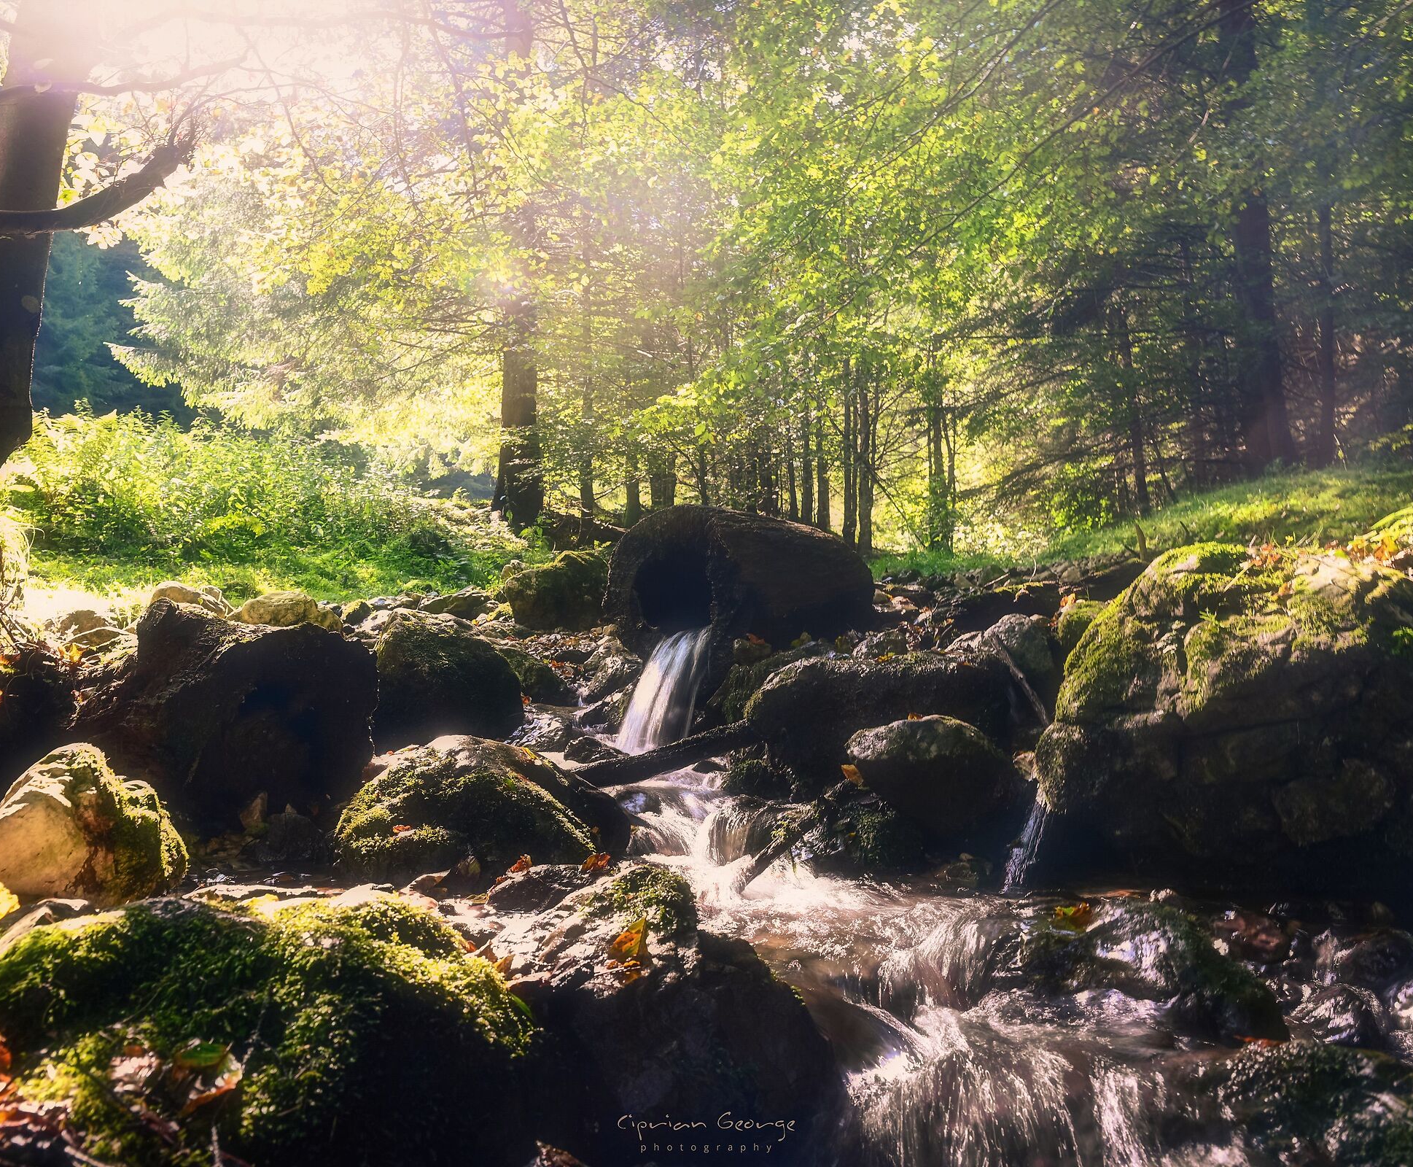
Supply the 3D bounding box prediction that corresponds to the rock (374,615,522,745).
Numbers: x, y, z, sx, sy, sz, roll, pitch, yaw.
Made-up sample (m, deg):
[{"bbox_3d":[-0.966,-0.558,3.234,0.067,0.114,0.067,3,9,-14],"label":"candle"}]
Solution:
[{"bbox_3d":[-0.890,0.310,4.000,0.560,0.430,0.500,0,-2,0],"label":"rock"}]

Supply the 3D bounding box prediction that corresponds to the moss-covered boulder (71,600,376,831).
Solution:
[{"bbox_3d":[-1.390,0.355,3.400,0.870,0.610,0.650,0,-2,0],"label":"moss-covered boulder"}]

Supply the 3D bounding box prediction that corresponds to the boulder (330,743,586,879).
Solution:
[{"bbox_3d":[-0.540,0.500,2.620,0.580,0.280,0.460,0,-1,-6],"label":"boulder"}]

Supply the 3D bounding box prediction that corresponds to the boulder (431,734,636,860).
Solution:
[{"bbox_3d":[-0.430,0.510,2.800,0.500,0.280,0.420,0,-1,-6],"label":"boulder"}]

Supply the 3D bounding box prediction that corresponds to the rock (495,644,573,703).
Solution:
[{"bbox_3d":[-0.690,0.345,4.450,0.360,0.230,0.320,0,-2,0],"label":"rock"}]

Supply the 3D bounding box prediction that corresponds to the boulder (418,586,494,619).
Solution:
[{"bbox_3d":[-1.160,0.090,5.400,0.370,0.150,0.280,0,-1,-6],"label":"boulder"}]

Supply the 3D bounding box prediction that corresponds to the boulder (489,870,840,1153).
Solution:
[{"bbox_3d":[-0.065,0.640,1.850,0.520,0.360,0.450,0,-2,0],"label":"boulder"}]

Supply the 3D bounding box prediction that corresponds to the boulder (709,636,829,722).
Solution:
[{"bbox_3d":[0.245,0.377,4.400,0.500,0.340,0.400,0,0,0],"label":"boulder"}]

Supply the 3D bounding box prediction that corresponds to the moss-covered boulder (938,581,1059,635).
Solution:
[{"bbox_3d":[1.360,0.110,5.400,0.570,0.250,0.400,0,-2,0],"label":"moss-covered boulder"}]

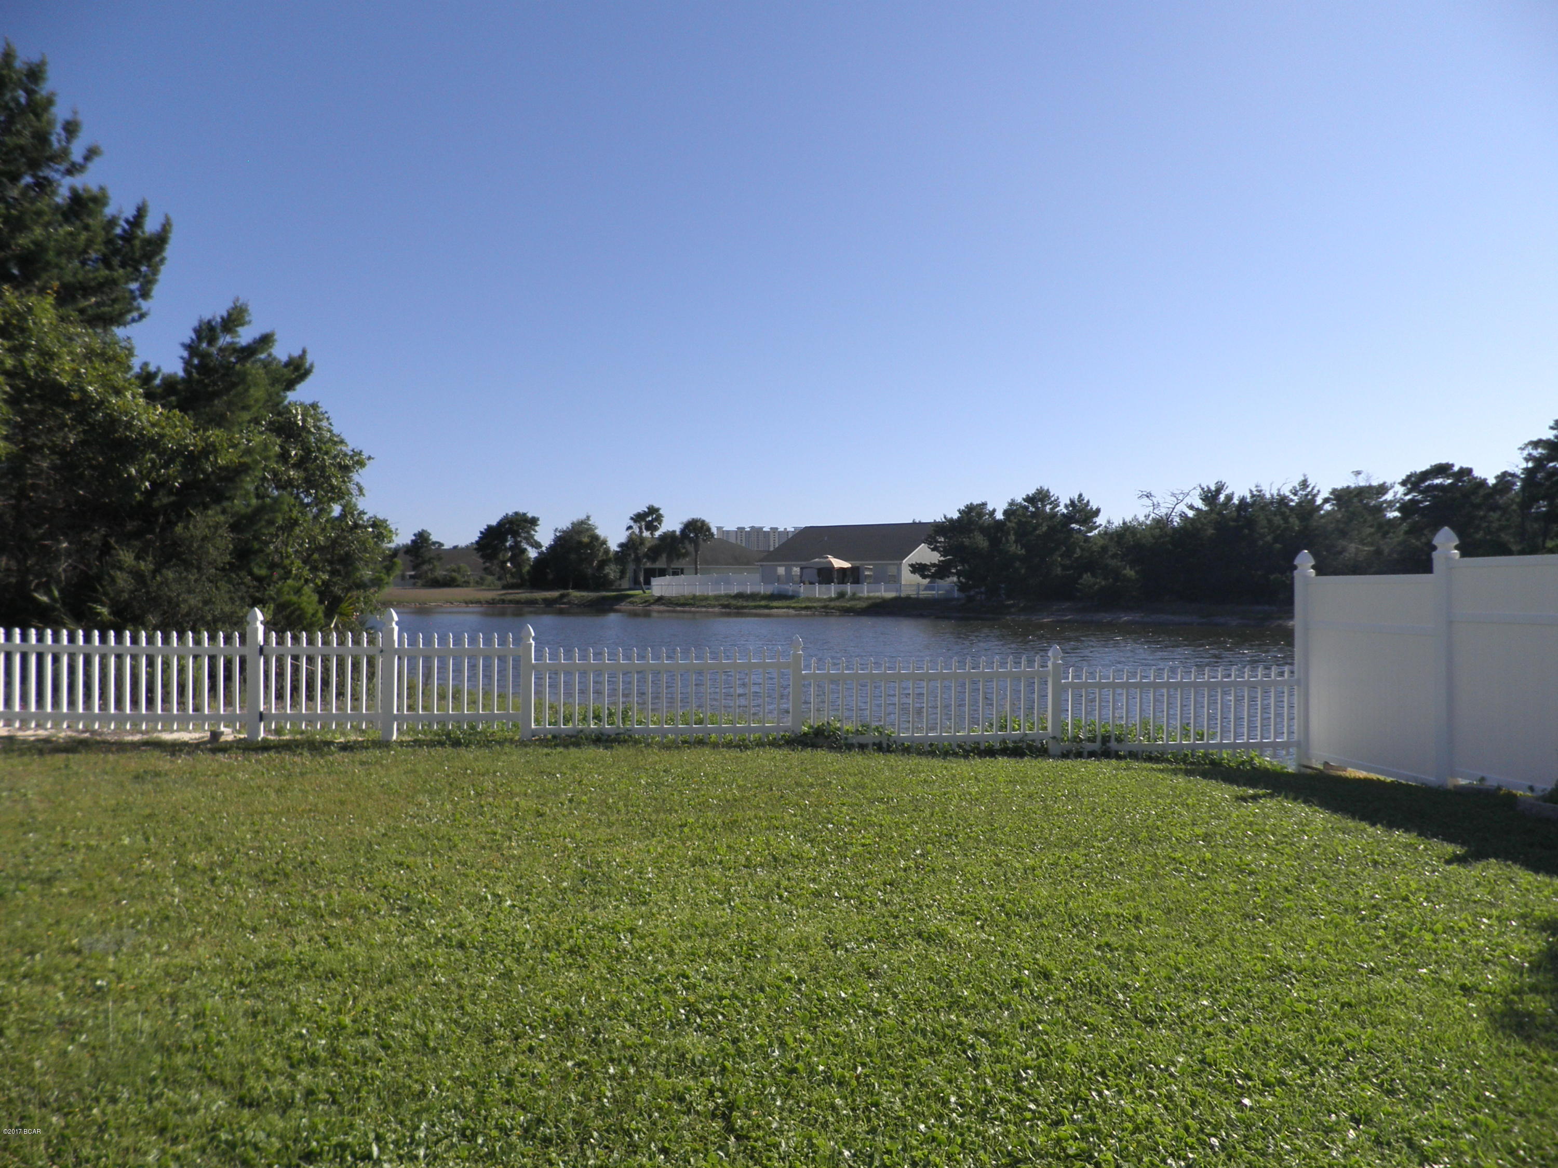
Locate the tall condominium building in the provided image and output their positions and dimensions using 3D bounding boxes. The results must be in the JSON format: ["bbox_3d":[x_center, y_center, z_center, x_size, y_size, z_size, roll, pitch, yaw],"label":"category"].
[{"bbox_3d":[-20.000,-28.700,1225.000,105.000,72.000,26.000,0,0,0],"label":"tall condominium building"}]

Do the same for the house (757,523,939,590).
[{"bbox_3d":[9.076,-2.447,106.213,15.600,6.600,16.500,0,0,34],"label":"house"}]

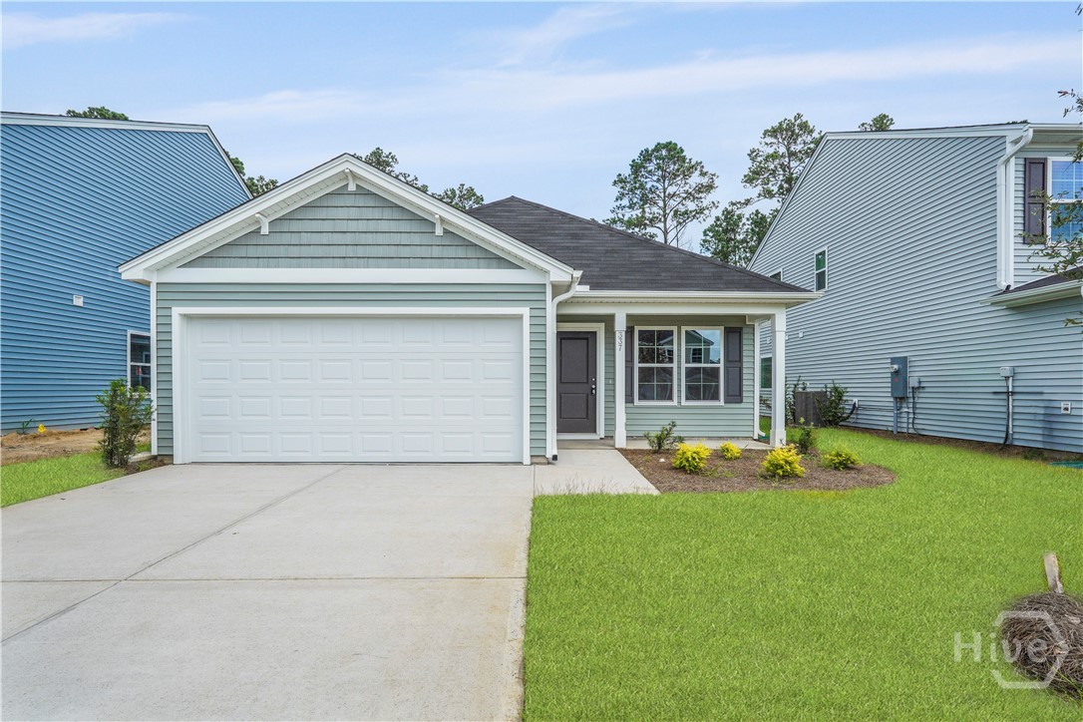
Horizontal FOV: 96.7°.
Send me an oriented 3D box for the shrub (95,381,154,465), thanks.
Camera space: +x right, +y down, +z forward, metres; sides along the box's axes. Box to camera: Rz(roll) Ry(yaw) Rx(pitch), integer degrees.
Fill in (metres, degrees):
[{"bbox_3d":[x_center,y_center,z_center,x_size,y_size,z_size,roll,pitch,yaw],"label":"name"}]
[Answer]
[{"bbox_3d":[-5.820,0.870,6.720,0.690,1.220,0.650,0,-1,0],"label":"shrub"}]

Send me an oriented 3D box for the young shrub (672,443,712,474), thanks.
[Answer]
[{"bbox_3d":[2.040,1.297,6.500,0.530,0.390,0.510,0,-1,0],"label":"young shrub"}]

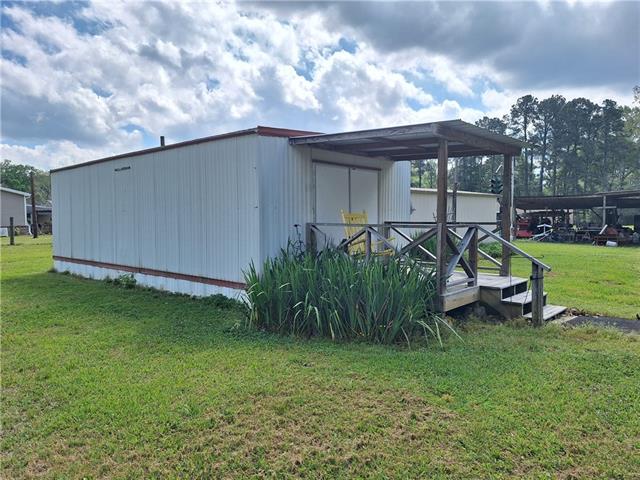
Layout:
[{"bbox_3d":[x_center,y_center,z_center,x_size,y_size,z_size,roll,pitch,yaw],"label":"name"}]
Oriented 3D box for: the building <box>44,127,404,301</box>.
[{"bbox_3d":[-2.918,-0.572,11.324,9.405,2.937,4.699,2,4,41],"label":"building"}]

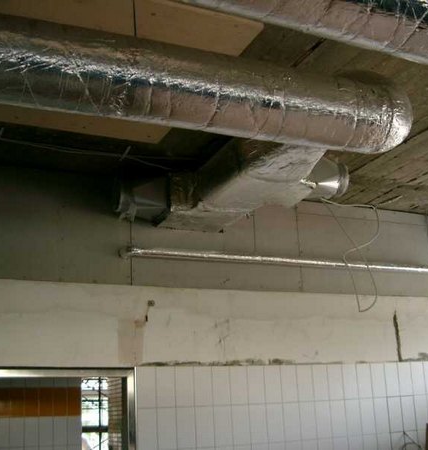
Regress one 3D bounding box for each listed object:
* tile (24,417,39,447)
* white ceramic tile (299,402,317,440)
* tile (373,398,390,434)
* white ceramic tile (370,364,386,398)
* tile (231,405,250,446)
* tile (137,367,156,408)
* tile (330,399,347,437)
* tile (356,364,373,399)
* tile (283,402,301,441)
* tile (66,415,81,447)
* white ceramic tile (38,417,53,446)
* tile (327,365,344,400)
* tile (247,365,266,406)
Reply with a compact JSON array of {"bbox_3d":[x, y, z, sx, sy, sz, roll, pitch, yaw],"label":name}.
[{"bbox_3d":[-1.579,1.790,5.547,0.125,0.250,0.010,5,-17,-24],"label":"tile"},{"bbox_3d":[0.622,1.293,4.237,0.119,0.244,0.010,5,-18,-24],"label":"white ceramic tile"},{"bbox_3d":[0.989,1.121,3.775,0.102,0.206,0.009,5,-18,-24],"label":"tile"},{"bbox_3d":[1.188,1.122,4.639,0.125,0.249,0.012,5,-18,-24],"label":"white ceramic tile"},{"bbox_3d":[0.139,1.026,3.291,0.100,0.200,0.009,5,-18,-24],"label":"tile"},{"bbox_3d":[-0.412,0.990,3.911,0.125,0.249,0.012,5,-18,-24],"label":"tile"},{"bbox_3d":[0.877,1.360,4.523,0.125,0.250,0.010,5,-17,-24],"label":"tile"},{"bbox_3d":[1.061,1.094,4.510,0.119,0.244,0.010,5,-18,-24],"label":"tile"},{"bbox_3d":[0.510,1.284,4.186,0.119,0.244,0.010,5,-18,-24],"label":"tile"},{"bbox_3d":[-1.013,1.499,4.669,0.102,0.206,0.009,5,-18,-24],"label":"tile"},{"bbox_3d":[-1.433,1.759,5.468,0.119,0.244,0.010,5,-18,-24],"label":"white ceramic tile"},{"bbox_3d":[0.702,0.904,3.699,0.102,0.206,0.009,5,-18,-24],"label":"tile"},{"bbox_3d":[0.277,1.050,4.221,0.125,0.249,0.012,5,-18,-24],"label":"tile"}]

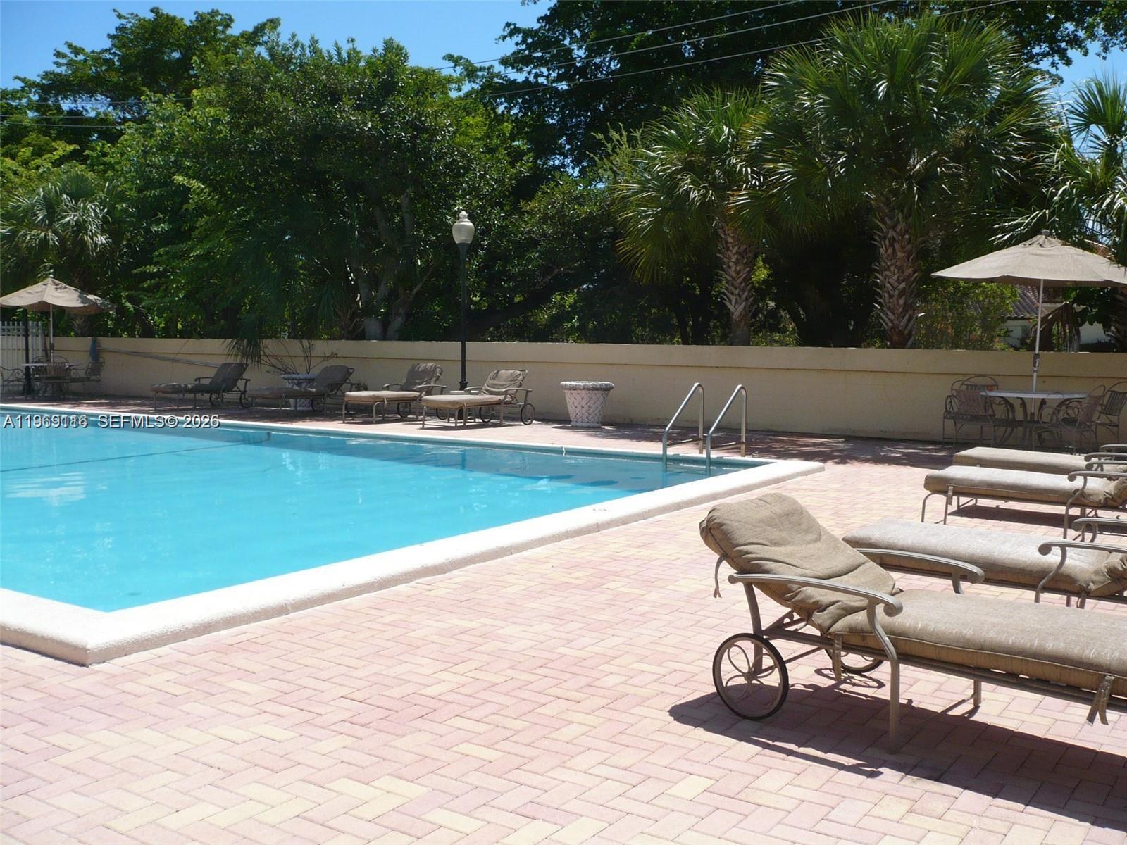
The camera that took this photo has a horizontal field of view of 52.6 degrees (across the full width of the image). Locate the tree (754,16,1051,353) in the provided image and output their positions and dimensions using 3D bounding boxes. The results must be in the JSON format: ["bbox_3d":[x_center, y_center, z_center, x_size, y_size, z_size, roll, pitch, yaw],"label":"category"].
[{"bbox_3d":[5.398,-3.046,17.652,4.500,6.340,4.300,3,5,33],"label":"tree"}]

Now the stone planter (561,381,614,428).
[{"bbox_3d":[0.376,-0.298,18.200,0.845,0.697,0.845,0,4,0],"label":"stone planter"}]

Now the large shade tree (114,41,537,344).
[{"bbox_3d":[-4.939,-3.975,22.717,8.300,7.240,7.000,3,5,33],"label":"large shade tree"}]

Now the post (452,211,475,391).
[{"bbox_3d":[-1.685,-1.792,19.179,0.410,3.490,0.410,0,4,0],"label":"post"}]

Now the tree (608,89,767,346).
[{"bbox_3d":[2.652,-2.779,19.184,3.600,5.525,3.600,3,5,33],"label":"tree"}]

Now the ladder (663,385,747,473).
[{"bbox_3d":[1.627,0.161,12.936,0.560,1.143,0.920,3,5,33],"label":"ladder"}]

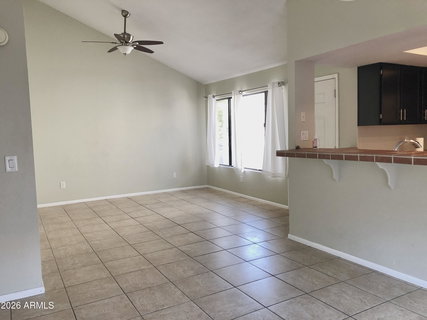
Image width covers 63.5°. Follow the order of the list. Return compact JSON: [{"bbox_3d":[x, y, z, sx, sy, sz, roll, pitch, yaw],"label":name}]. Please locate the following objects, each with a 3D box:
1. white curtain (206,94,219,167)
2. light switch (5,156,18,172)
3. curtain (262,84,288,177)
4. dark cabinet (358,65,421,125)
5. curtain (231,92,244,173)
[{"bbox_3d":[-0.021,-0.634,7.725,0.100,1.600,0.400,-4,6,-30],"label":"white curtain"},{"bbox_3d":[-1.632,0.029,2.789,0.077,0.118,0.013,-4,6,-30],"label":"light switch"},{"bbox_3d":[1.032,-0.498,5.925,0.110,1.600,0.610,-4,6,-30],"label":"curtain"},{"bbox_3d":[2.325,-0.844,4.576,0.869,0.761,0.326,-4,6,-30],"label":"dark cabinet"},{"bbox_3d":[0.478,-0.565,6.867,0.100,1.600,0.350,-4,6,-30],"label":"curtain"}]

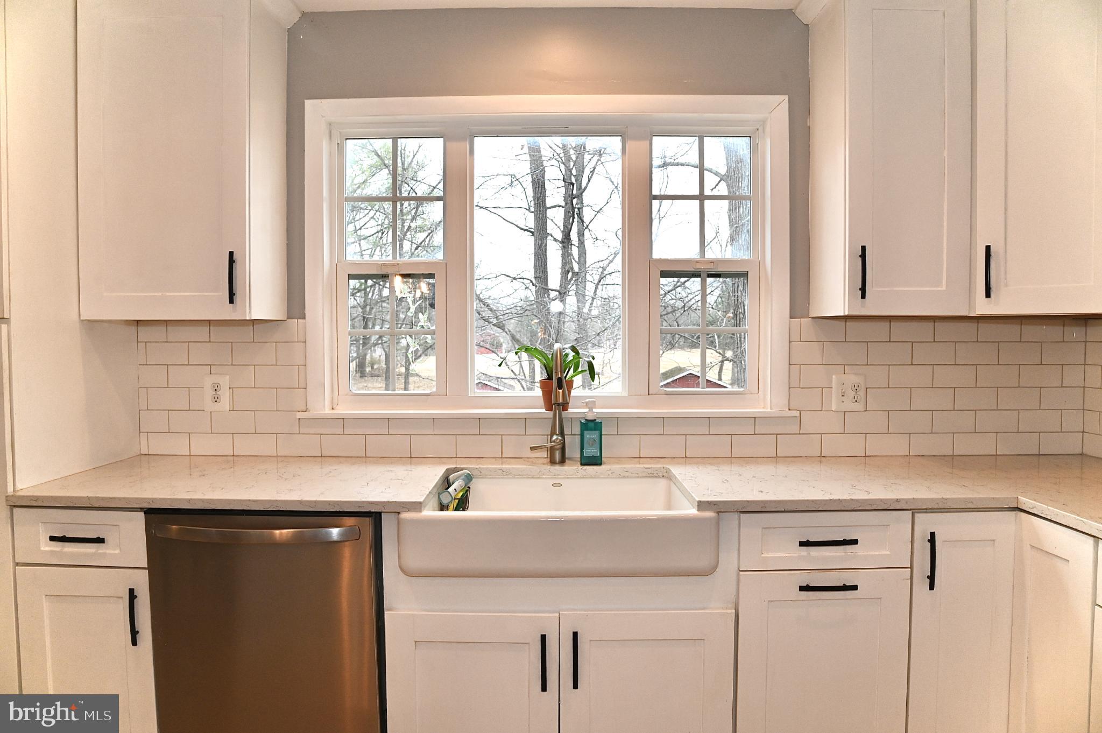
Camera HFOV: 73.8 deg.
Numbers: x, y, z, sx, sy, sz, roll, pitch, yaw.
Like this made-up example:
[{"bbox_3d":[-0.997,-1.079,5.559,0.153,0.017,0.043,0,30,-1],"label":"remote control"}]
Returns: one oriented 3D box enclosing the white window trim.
[{"bbox_3d":[-0.015,-0.361,2.434,1.597,1.048,0.050,0,2,1],"label":"white window trim"}]

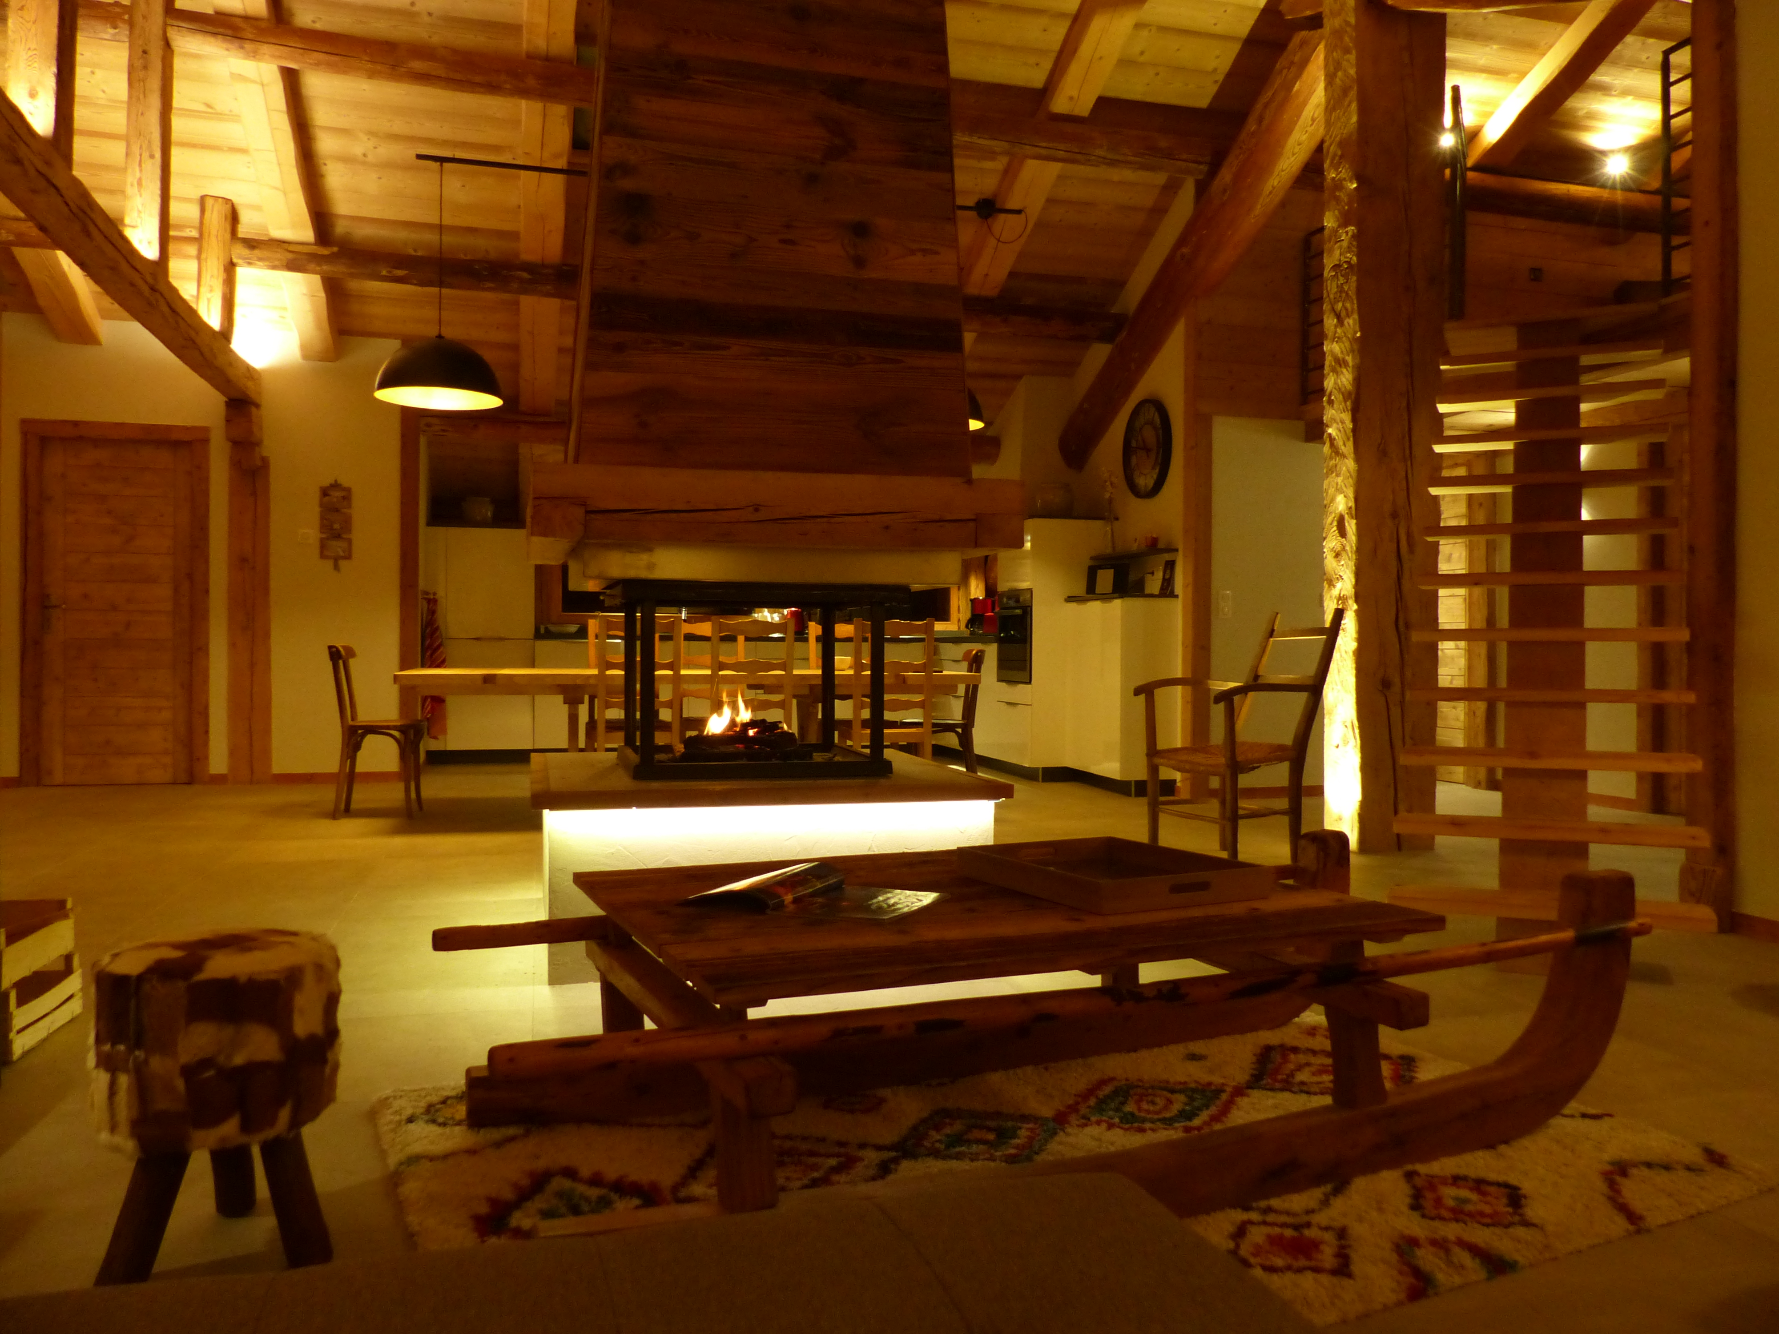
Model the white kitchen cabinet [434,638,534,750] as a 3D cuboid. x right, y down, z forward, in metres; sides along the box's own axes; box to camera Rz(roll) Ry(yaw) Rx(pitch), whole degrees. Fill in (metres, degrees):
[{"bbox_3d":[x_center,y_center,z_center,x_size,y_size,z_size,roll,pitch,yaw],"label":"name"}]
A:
[{"bbox_3d":[-2.930,0.181,9.402,0.630,0.810,0.580,0,1,-16],"label":"white kitchen cabinet"}]

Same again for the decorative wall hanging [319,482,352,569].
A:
[{"bbox_3d":[-3.405,-0.872,7.898,0.205,0.530,0.030,0,1,-15],"label":"decorative wall hanging"}]

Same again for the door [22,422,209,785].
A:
[{"bbox_3d":[-4.583,-0.371,7.626,1.000,2.150,0.100,0,1,-16],"label":"door"}]

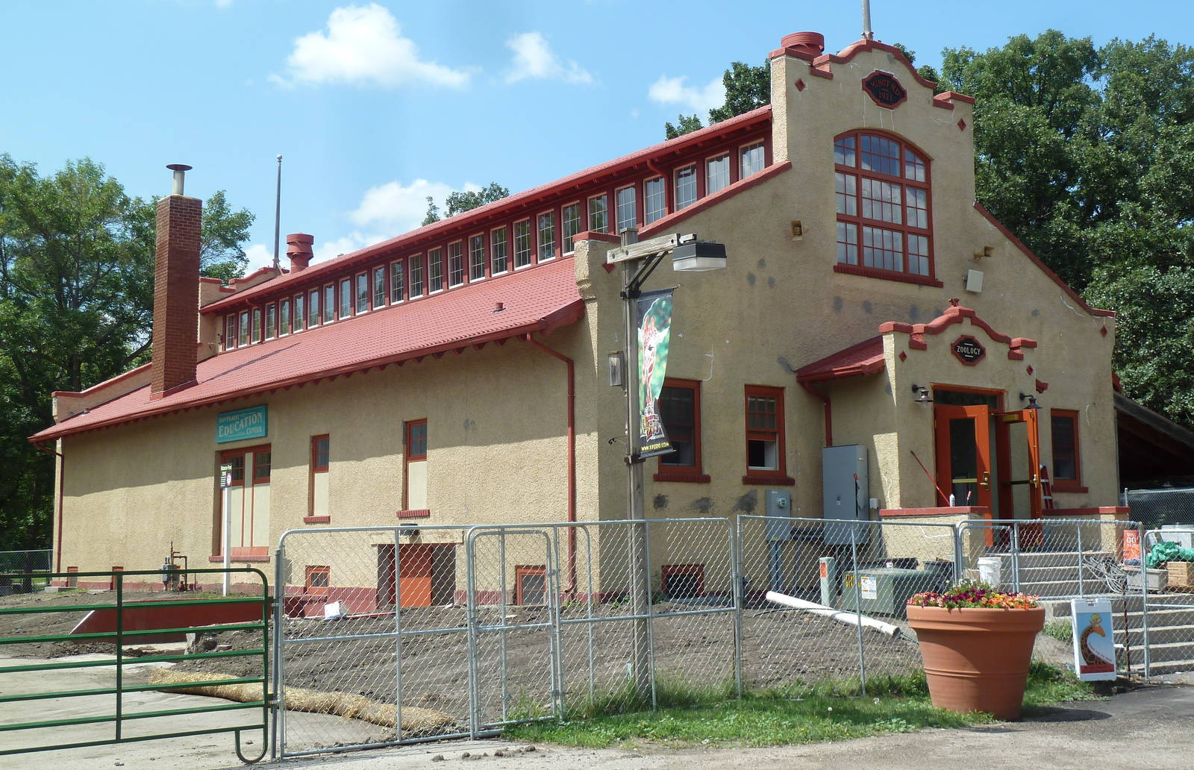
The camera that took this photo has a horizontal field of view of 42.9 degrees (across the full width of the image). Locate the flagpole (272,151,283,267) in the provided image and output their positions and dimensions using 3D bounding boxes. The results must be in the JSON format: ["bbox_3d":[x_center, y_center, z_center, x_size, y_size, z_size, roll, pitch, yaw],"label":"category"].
[{"bbox_3d":[-8.719,-4.657,41.558,0.180,3.349,0.180,4,-8,-36],"label":"flagpole"}]

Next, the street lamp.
[{"bbox_3d":[0.659,0.708,14.864,0.390,4.770,1.520,4,-8,-36],"label":"street lamp"}]

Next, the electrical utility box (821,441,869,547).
[{"bbox_3d":[3.542,1.568,21.606,0.230,1.390,0.660,4,-8,-36],"label":"electrical utility box"}]

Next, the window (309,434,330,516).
[{"bbox_3d":[-4.728,1.571,26.165,0.160,1.418,0.749,4,-8,-36],"label":"window"}]

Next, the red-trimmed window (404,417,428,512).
[{"bbox_3d":[-2.764,1.239,23.546,0.160,1.412,0.749,4,-8,-36],"label":"red-trimmed window"}]

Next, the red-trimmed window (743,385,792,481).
[{"bbox_3d":[2.404,0.715,21.584,0.955,1.411,0.160,4,-8,-36],"label":"red-trimmed window"}]

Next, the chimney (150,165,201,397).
[{"bbox_3d":[-9.005,-2.226,32.709,0.719,5.100,0.719,4,-8,-36],"label":"chimney"}]

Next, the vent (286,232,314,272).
[{"bbox_3d":[-7.882,-3.522,40.317,0.730,1.074,0.730,-1,-6,0],"label":"vent"}]

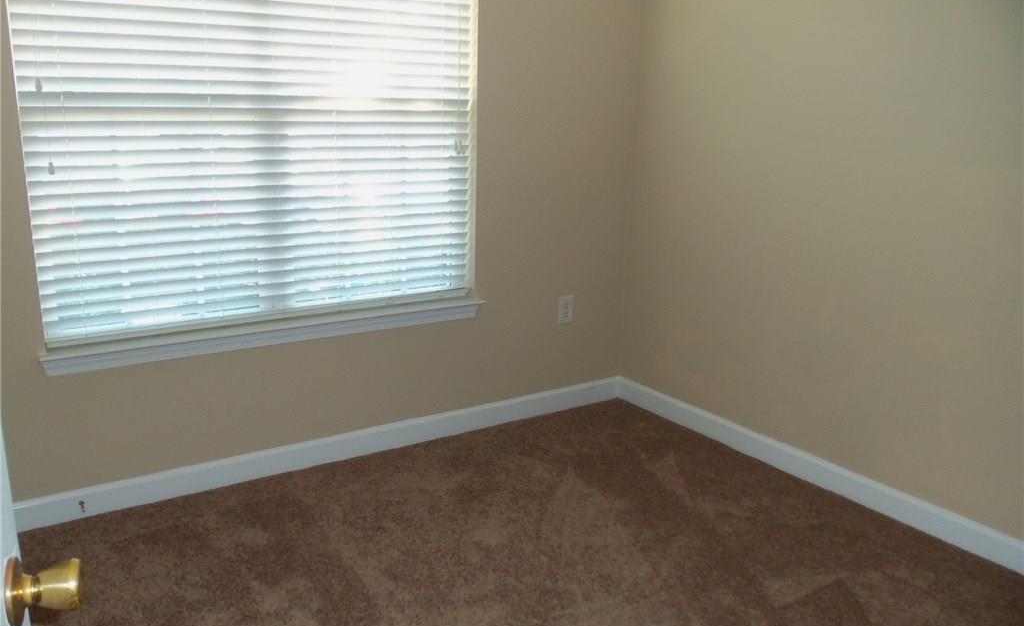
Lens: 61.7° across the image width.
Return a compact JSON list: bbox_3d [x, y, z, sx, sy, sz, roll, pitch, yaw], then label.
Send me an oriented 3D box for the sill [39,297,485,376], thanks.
[{"bbox_3d":[-0.798,0.064,3.084,1.601,0.075,0.090,-8,17,-34],"label":"sill"}]

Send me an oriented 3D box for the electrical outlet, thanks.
[{"bbox_3d":[0.240,-0.015,3.771,0.071,0.115,0.009,-8,17,-34],"label":"electrical outlet"}]

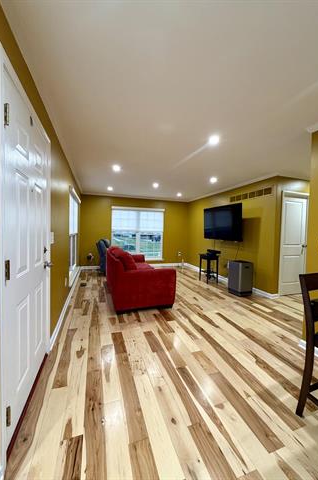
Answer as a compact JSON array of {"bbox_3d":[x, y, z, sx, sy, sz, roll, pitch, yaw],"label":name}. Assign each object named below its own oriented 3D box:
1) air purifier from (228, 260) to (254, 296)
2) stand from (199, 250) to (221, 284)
[{"bbox_3d":[1.697,0.800,4.041,0.350,0.670,0.310,1,3,-18],"label":"air purifier"},{"bbox_3d":[1.293,0.730,4.980,0.370,0.710,0.380,1,3,-18],"label":"stand"}]

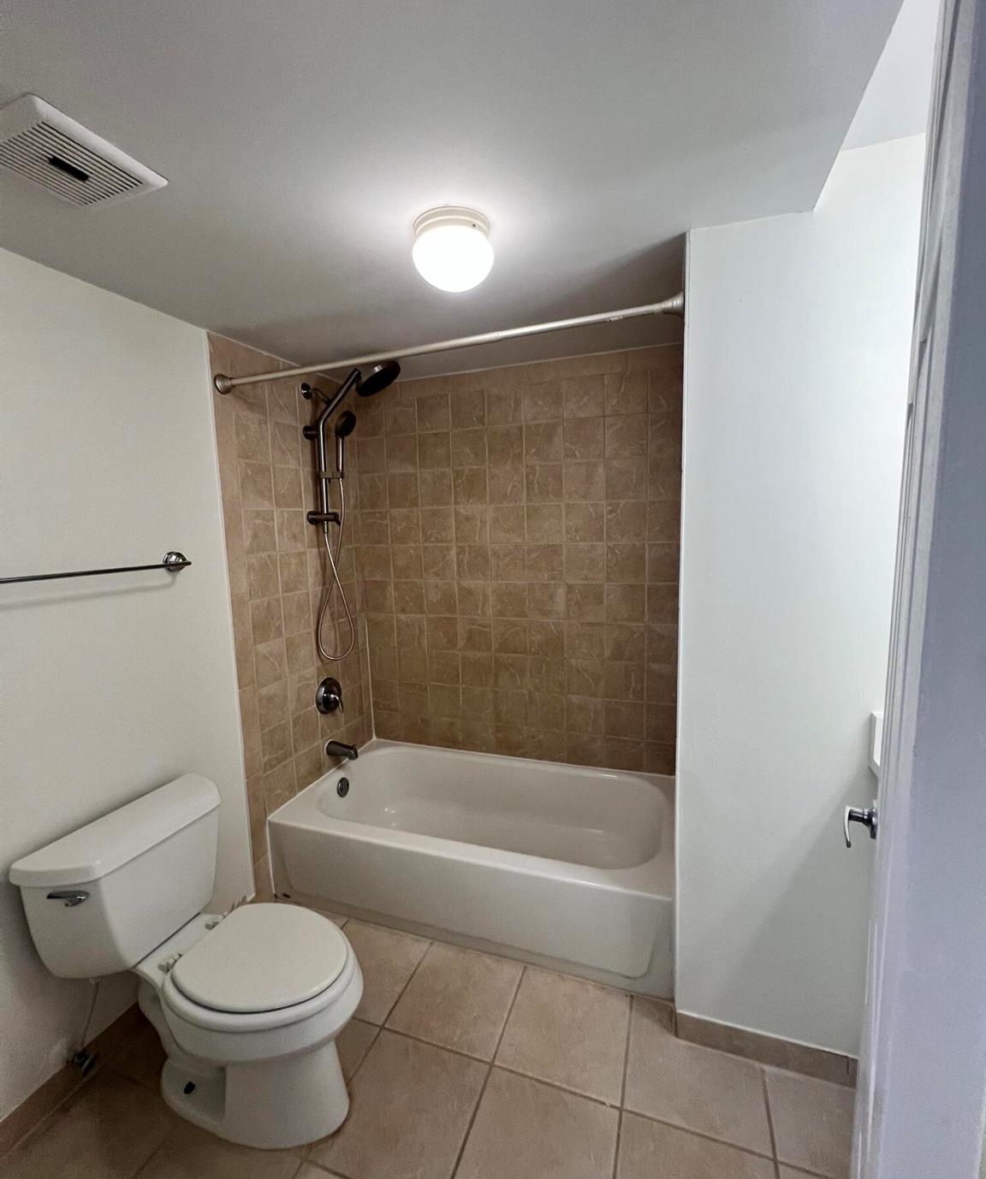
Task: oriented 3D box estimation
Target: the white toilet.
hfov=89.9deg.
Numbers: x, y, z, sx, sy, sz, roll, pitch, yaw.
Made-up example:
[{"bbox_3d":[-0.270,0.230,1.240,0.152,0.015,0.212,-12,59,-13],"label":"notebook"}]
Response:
[{"bbox_3d":[-0.686,0.959,1.278,0.768,0.695,0.475,1,7,19],"label":"white toilet"}]

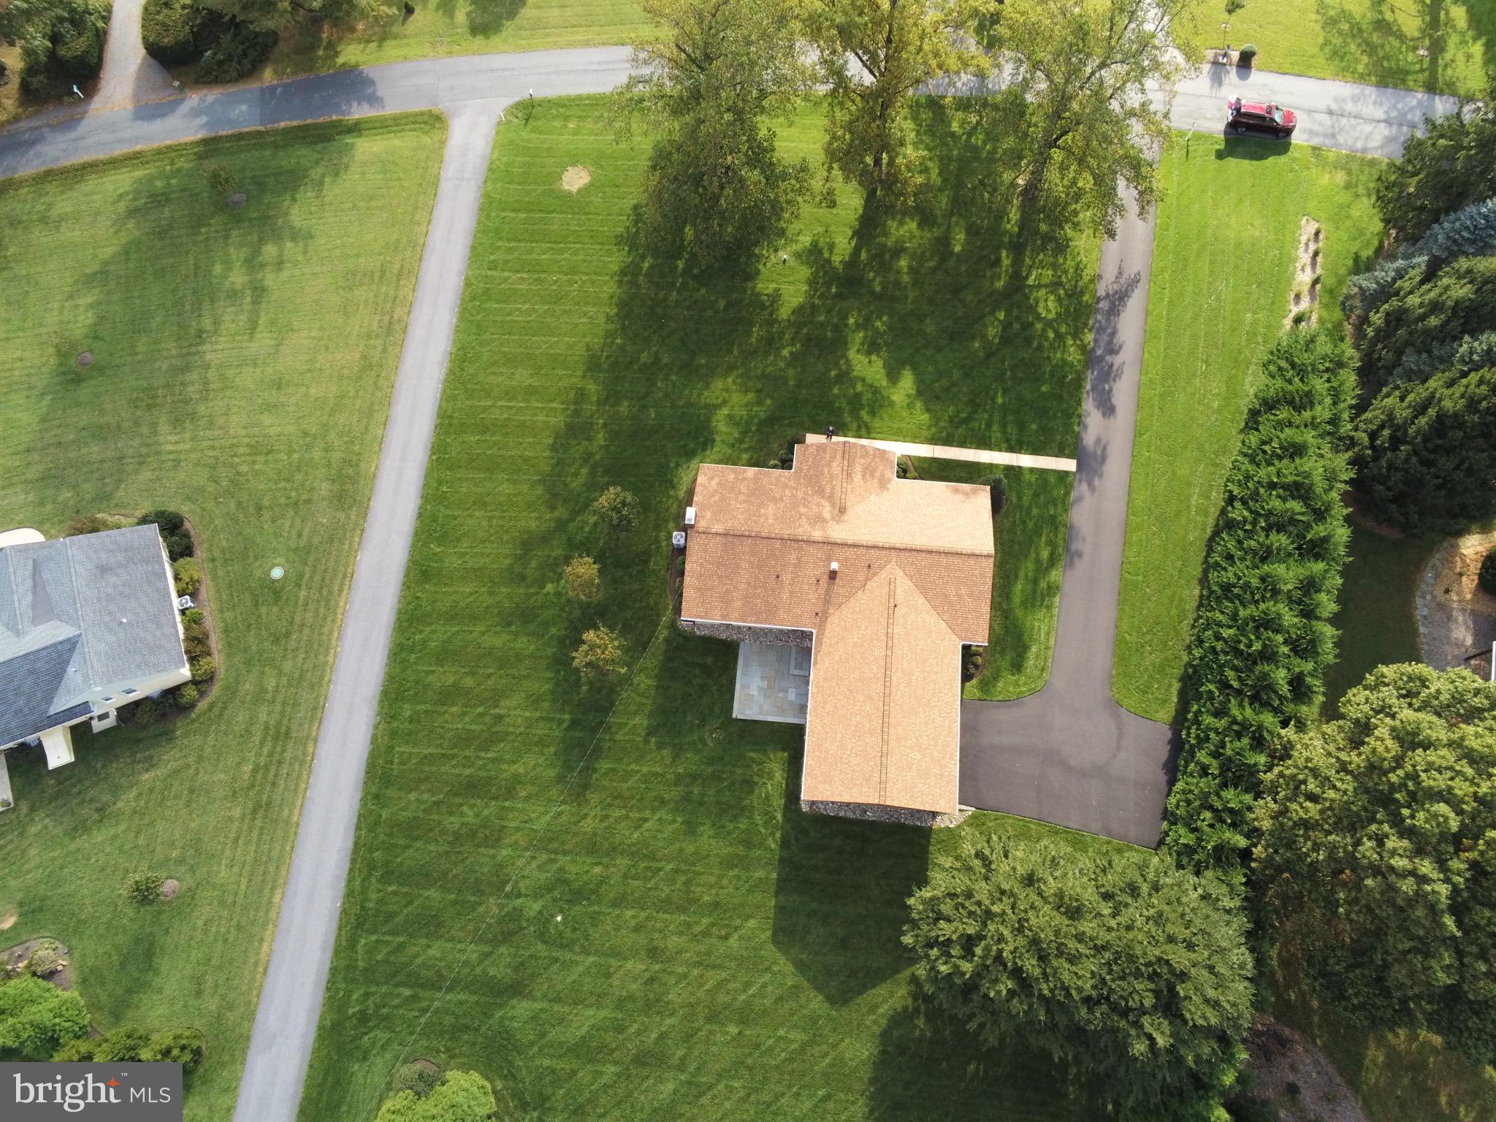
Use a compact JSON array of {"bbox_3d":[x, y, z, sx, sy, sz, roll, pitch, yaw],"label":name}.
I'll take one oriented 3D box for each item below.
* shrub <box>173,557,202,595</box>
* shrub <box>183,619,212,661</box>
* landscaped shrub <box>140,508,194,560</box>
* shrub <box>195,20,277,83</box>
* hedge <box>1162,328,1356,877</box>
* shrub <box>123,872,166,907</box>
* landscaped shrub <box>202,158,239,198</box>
[{"bbox_3d":[-36.187,0.974,64.305,1.700,1.300,2.300,-21,72,-6],"label":"shrub"},{"bbox_3d":[-34.897,4.999,62.976,1.700,1.200,2.400,-21,72,-6],"label":"shrub"},{"bbox_3d":[-37.933,-1.722,64.974,2.900,1.800,3.200,-21,72,-6],"label":"landscaped shrub"},{"bbox_3d":[-37.697,-37.426,73.061,5.500,2.400,4.800,-9,68,-2],"label":"shrub"},{"bbox_3d":[32.426,1.393,60.994,6.200,6.000,37.360,18,72,7],"label":"hedge"},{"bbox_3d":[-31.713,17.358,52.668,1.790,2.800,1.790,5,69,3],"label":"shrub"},{"bbox_3d":[-38.393,-27.800,72.948,2.300,3.500,2.300,0,71,1],"label":"landscaped shrub"}]

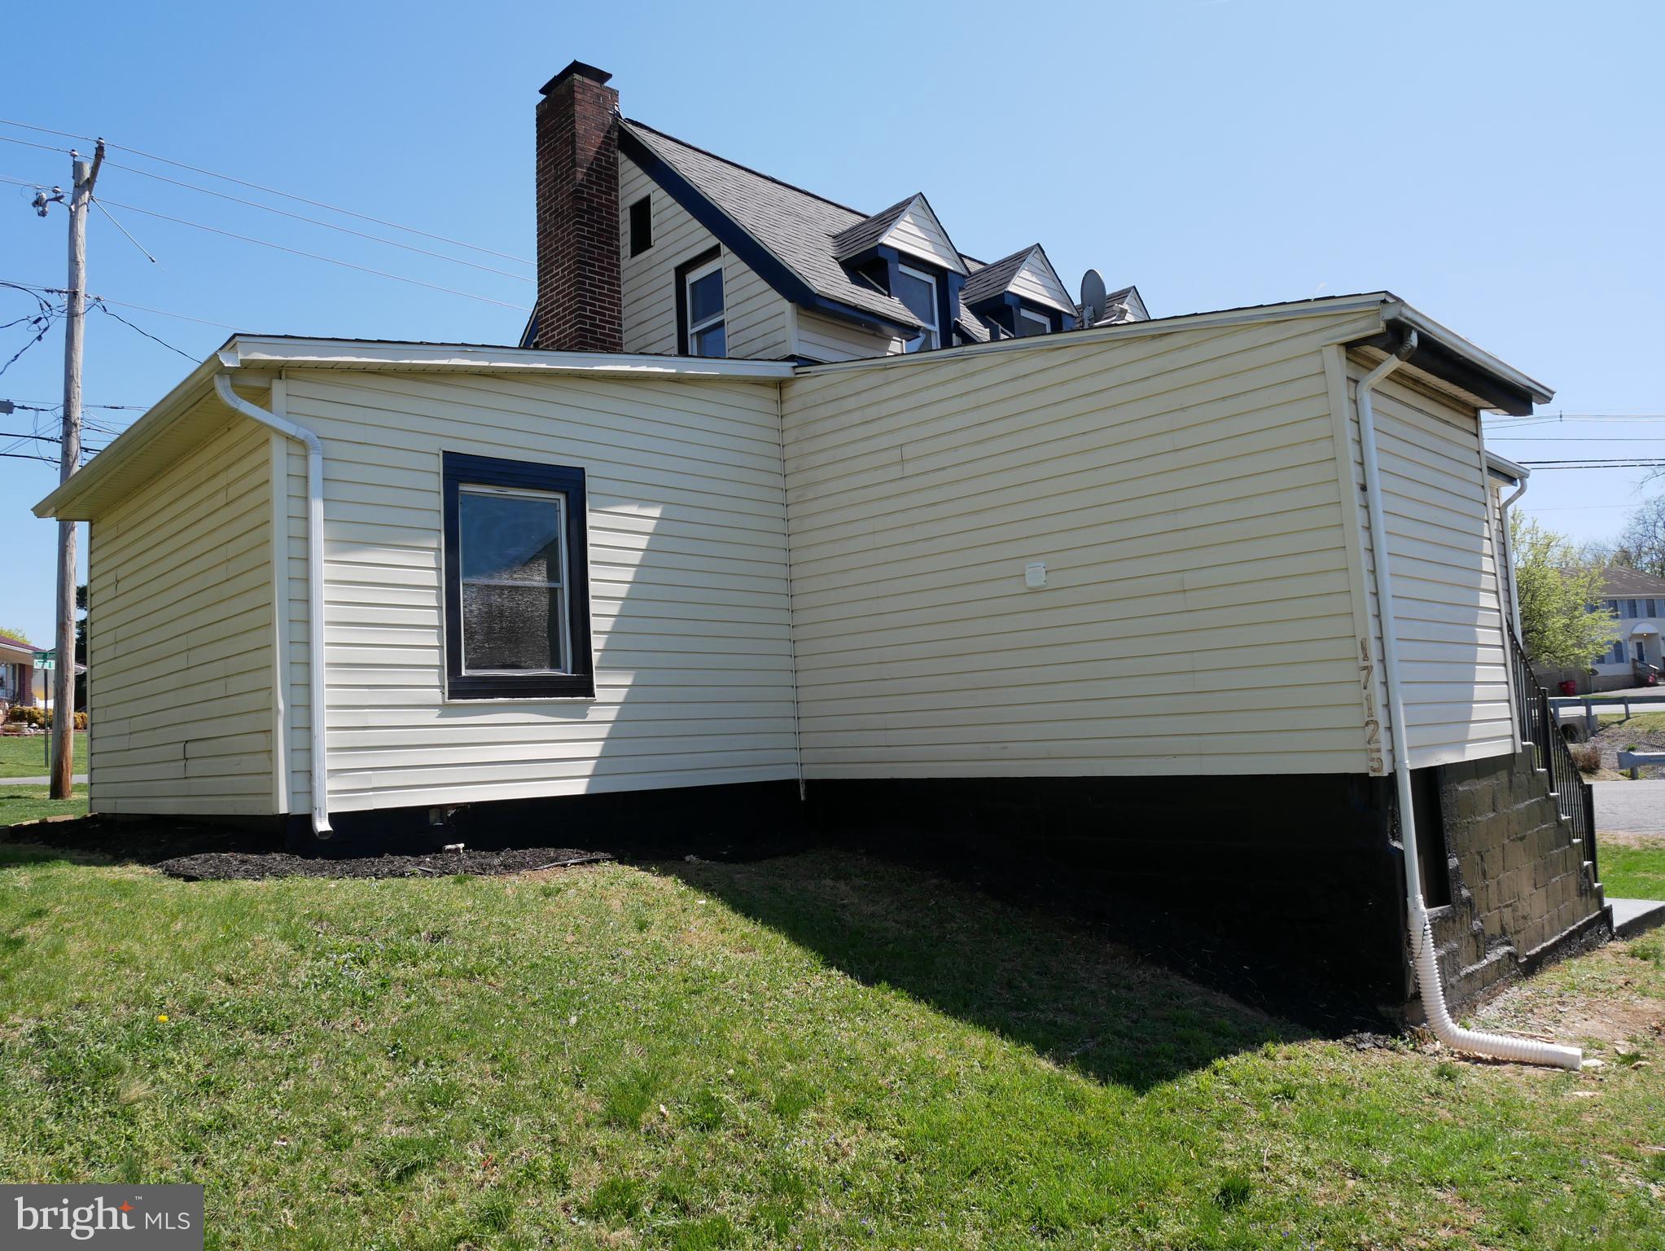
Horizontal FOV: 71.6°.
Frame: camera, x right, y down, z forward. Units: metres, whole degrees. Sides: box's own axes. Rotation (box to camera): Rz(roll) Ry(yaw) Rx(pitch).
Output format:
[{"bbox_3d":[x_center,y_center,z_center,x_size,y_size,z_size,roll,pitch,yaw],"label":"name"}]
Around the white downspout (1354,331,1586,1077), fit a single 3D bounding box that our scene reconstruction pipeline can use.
[{"bbox_3d":[3.426,0.313,6.327,0.136,4.005,0.770,3,-8,-44],"label":"white downspout"}]

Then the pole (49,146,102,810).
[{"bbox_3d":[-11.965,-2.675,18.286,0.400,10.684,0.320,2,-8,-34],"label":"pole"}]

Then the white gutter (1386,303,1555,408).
[{"bbox_3d":[4.218,-1.706,7.507,2.943,0.104,0.121,3,-8,-44],"label":"white gutter"}]

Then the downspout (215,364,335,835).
[{"bbox_3d":[-3.292,-0.111,6.795,0.632,2.735,0.155,3,-8,-44],"label":"downspout"}]

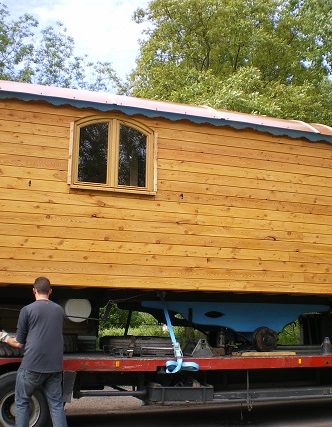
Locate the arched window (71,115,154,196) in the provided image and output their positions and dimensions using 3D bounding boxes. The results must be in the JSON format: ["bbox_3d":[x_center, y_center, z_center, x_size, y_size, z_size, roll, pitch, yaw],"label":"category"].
[{"bbox_3d":[-0.627,-0.726,7.221,1.070,0.961,0.100,4,-10,-19],"label":"arched window"}]

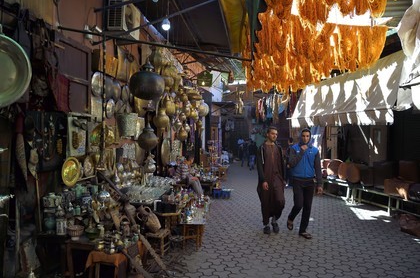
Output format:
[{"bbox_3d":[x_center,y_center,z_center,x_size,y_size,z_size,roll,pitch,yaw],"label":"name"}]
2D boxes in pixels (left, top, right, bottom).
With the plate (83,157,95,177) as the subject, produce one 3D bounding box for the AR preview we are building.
[{"bbox_3d":[-1.667,0.383,4.500,0.030,0.290,0.290,-6,-1,10],"label":"plate"}]

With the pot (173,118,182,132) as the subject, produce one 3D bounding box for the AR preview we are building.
[{"bbox_3d":[-0.567,-0.253,5.700,0.170,0.240,0.160,0,-1,-6],"label":"pot"}]

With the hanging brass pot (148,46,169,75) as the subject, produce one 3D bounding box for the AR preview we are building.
[{"bbox_3d":[-0.764,-1.161,4.800,0.230,0.420,0.230,0,0,10],"label":"hanging brass pot"}]

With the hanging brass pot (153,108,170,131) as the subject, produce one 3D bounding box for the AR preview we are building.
[{"bbox_3d":[-0.728,-0.293,4.900,0.260,0.360,0.260,0,-1,-6],"label":"hanging brass pot"}]

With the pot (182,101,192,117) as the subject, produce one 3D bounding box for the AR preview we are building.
[{"bbox_3d":[-0.464,-0.614,6.800,0.170,0.330,0.170,0,0,10],"label":"pot"}]

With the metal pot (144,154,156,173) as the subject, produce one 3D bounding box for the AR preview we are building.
[{"bbox_3d":[-0.865,0.356,4.750,0.170,0.285,0.175,0,-1,0],"label":"metal pot"}]

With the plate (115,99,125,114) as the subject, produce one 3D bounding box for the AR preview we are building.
[{"bbox_3d":[-1.590,-0.567,5.750,0.030,0.240,0.240,0,0,16],"label":"plate"}]

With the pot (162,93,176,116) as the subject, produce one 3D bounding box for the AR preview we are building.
[{"bbox_3d":[-0.686,-0.583,5.600,0.200,0.360,0.200,0,0,10],"label":"pot"}]

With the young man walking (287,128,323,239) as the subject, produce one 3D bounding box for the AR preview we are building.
[{"bbox_3d":[1.534,0.709,5.300,0.570,1.750,0.520,0,0,7],"label":"young man walking"}]

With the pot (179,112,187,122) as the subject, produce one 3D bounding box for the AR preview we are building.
[{"bbox_3d":[-0.497,-0.406,5.900,0.140,0.180,0.135,0,-1,-6],"label":"pot"}]

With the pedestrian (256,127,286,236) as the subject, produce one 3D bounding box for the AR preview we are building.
[{"bbox_3d":[1.009,0.673,5.360,0.520,1.750,0.420,0,-1,-6],"label":"pedestrian"}]

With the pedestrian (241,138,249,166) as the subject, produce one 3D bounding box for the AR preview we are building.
[{"bbox_3d":[2.098,0.875,19.300,0.500,1.670,0.400,0,0,6],"label":"pedestrian"}]

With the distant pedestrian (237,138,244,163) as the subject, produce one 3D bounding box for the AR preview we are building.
[{"bbox_3d":[1.965,0.811,20.700,0.500,1.680,0.400,0,0,6],"label":"distant pedestrian"}]

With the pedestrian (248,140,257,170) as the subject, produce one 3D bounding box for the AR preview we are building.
[{"bbox_3d":[2.377,0.878,18.200,0.480,1.700,0.420,0,-1,3],"label":"pedestrian"}]

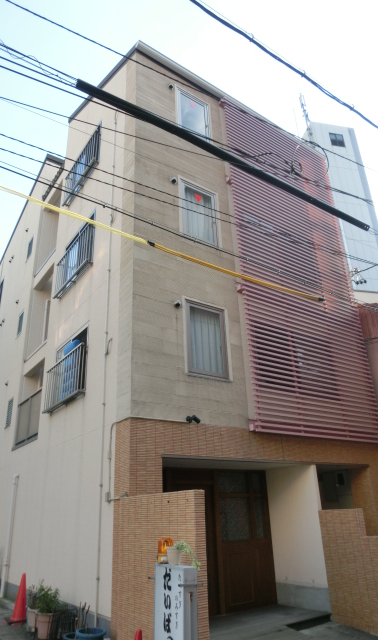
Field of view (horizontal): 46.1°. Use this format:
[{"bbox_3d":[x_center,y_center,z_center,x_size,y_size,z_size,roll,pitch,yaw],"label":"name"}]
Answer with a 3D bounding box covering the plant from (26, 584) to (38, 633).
[{"bbox_3d":[-2.362,4.432,6.847,0.240,0.600,0.240,14,-28,-32],"label":"plant"}]

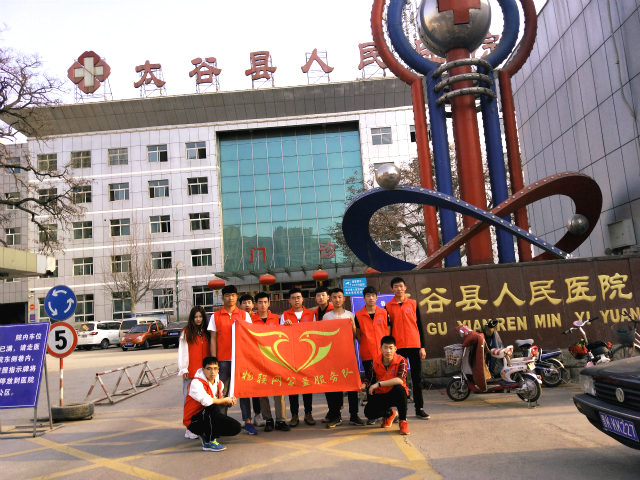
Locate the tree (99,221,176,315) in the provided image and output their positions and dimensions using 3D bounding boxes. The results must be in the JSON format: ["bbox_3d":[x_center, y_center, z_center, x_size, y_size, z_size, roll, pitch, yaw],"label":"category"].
[{"bbox_3d":[-14.127,3.041,35.582,5.900,9.300,5.600,-5,-8,1],"label":"tree"}]

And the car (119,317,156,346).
[{"bbox_3d":[-10.350,5.700,27.450,1.520,1.500,3.500,-5,-8,7],"label":"car"}]

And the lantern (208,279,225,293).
[{"bbox_3d":[-8.900,3.949,39.938,1.420,1.150,1.420,-4,-8,1],"label":"lantern"}]

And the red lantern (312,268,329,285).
[{"bbox_3d":[0.076,3.143,38.942,1.360,1.350,1.360,-5,-8,1],"label":"red lantern"}]

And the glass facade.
[{"bbox_3d":[-2.669,-4.299,46.272,14.051,14.150,0.800,-5,-8,1],"label":"glass facade"}]

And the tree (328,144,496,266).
[{"bbox_3d":[4.534,-0.072,22.175,8.500,9.000,8.000,-5,-8,1],"label":"tree"}]

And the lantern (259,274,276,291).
[{"bbox_3d":[-4.372,3.580,38.931,1.380,1.370,1.380,-5,-8,1],"label":"lantern"}]

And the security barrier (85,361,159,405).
[{"bbox_3d":[-3.960,2.850,9.350,0.540,0.530,1.850,-5,-8,6],"label":"security barrier"}]

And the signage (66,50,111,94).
[{"bbox_3d":[-23.571,-17.113,47.223,4.500,4.500,0.350,-4,-8,1],"label":"signage"}]

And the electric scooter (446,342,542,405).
[{"bbox_3d":[2.372,1.720,6.439,1.380,1.040,0.580,-9,-9,35],"label":"electric scooter"}]

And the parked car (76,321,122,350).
[{"bbox_3d":[-13.909,5.995,29.313,1.740,1.700,4.500,-4,-8,-3],"label":"parked car"}]

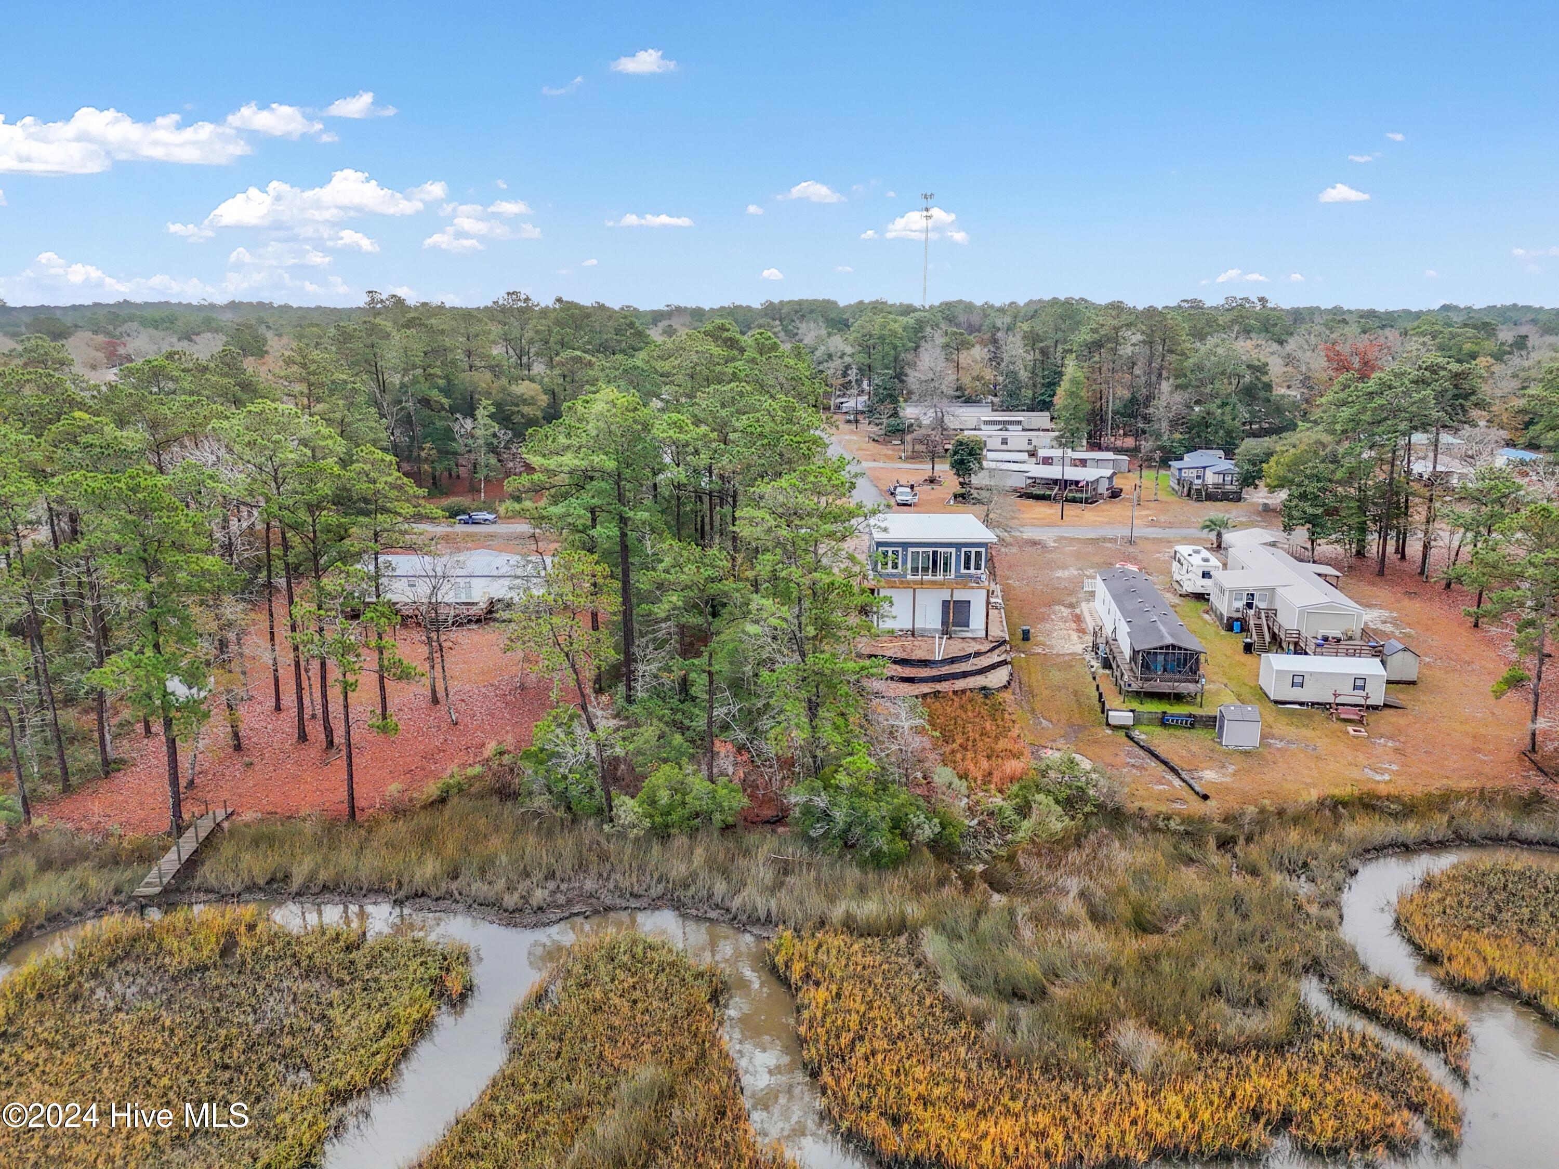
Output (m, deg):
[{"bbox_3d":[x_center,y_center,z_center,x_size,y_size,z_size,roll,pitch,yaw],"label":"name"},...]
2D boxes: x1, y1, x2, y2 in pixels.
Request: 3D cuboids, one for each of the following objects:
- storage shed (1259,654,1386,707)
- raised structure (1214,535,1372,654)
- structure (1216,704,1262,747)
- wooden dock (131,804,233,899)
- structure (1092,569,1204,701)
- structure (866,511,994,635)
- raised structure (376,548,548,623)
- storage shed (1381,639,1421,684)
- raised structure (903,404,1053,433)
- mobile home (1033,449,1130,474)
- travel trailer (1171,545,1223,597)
[{"bbox_3d":[36.600,6.223,73.113,7.100,2.850,3.550,2,15,8],"label":"storage shed"},{"bbox_3d":[41.303,0.853,91.024,8.800,4.400,24.500,2,15,8],"label":"raised structure"},{"bbox_3d":[28.075,8.459,66.126,2.150,2.250,2.200,2,15,7],"label":"structure"},{"bbox_3d":[-30.433,13.605,55.509,1.140,1.550,7.850,0,15,0],"label":"wooden dock"},{"bbox_3d":[27.336,3.330,82.617,4.800,3.850,23.000,2,15,8],"label":"structure"},{"bbox_3d":[12.550,-1.194,92.235,9.600,7.750,13.500,1,15,2],"label":"structure"},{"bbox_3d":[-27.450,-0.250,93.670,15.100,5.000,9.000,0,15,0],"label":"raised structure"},{"bbox_3d":[43.875,5.417,76.597,2.050,2.850,2.300,2,15,8],"label":"storage shed"},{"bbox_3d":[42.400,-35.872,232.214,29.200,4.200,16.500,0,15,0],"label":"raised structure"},{"bbox_3d":[47.900,-19.807,171.892,14.800,3.200,4.200,1,15,3],"label":"mobile home"},{"bbox_3d":[39.071,-1.250,101.167,2.600,3.150,8.200,2,15,7],"label":"travel trailer"}]

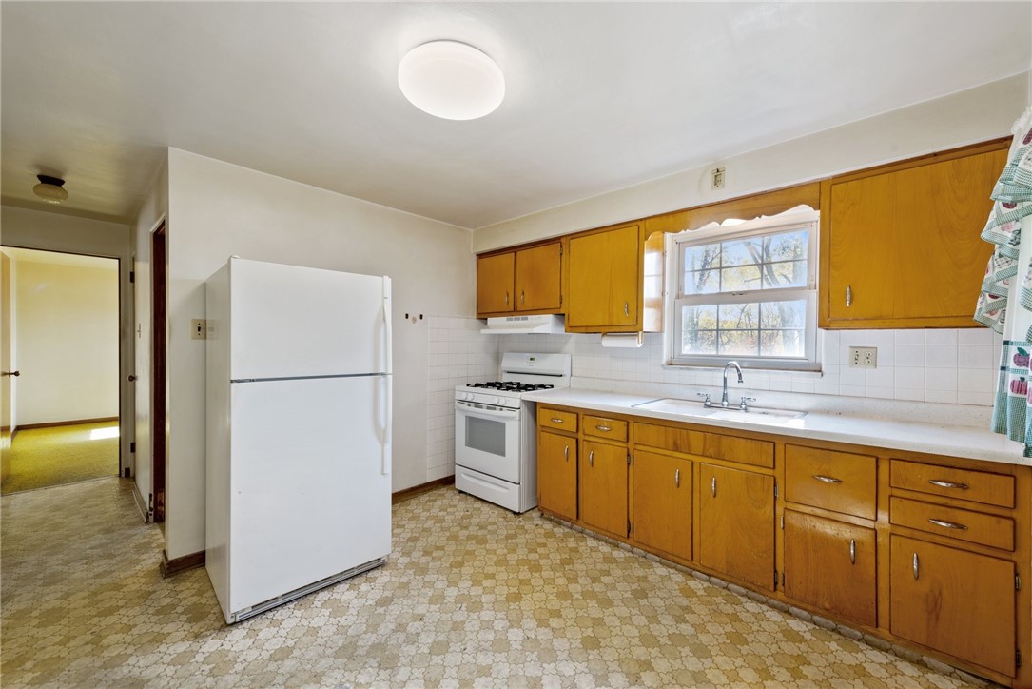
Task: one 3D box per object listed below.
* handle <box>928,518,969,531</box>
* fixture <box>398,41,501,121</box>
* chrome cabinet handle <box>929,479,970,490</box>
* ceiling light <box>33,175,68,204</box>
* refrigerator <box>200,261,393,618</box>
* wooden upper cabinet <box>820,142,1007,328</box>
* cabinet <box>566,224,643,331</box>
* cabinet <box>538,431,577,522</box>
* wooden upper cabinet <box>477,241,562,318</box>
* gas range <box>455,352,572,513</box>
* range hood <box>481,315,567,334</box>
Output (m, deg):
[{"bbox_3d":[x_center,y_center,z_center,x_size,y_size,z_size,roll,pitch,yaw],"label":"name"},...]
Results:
[{"bbox_3d":[1.671,0.696,1.551,0.102,0.018,0.026,0,0,43],"label":"handle"},{"bbox_3d":[-0.258,-1.044,1.640,0.430,0.080,0.430,0,0,0],"label":"fixture"},{"bbox_3d":[1.672,0.542,1.550,0.103,0.018,0.026,0,0,43],"label":"chrome cabinet handle"},{"bbox_3d":[-3.089,-1.021,2.670,0.155,0.160,0.155,0,0,43],"label":"ceiling light"},{"bbox_3d":[-1.254,0.456,2.327,0.766,1.690,0.792,0,0,-44],"label":"refrigerator"},{"bbox_3d":[1.909,-0.453,1.960,0.645,0.751,0.337,0,0,43],"label":"wooden upper cabinet"},{"bbox_3d":[0.733,-0.463,3.056,0.640,0.751,0.337,0,0,43],"label":"cabinet"},{"bbox_3d":[0.507,0.933,3.075,0.350,0.595,0.619,0,0,43],"label":"cabinet"},{"bbox_3d":[0.109,-0.543,3.638,1.048,0.601,0.337,0,0,43],"label":"wooden upper cabinet"},{"bbox_3d":[-0.025,0.692,3.460,0.762,1.198,0.690,0,0,43],"label":"gas range"},{"bbox_3d":[0.090,-0.167,3.599,0.762,0.150,0.420,0,0,43],"label":"range hood"}]

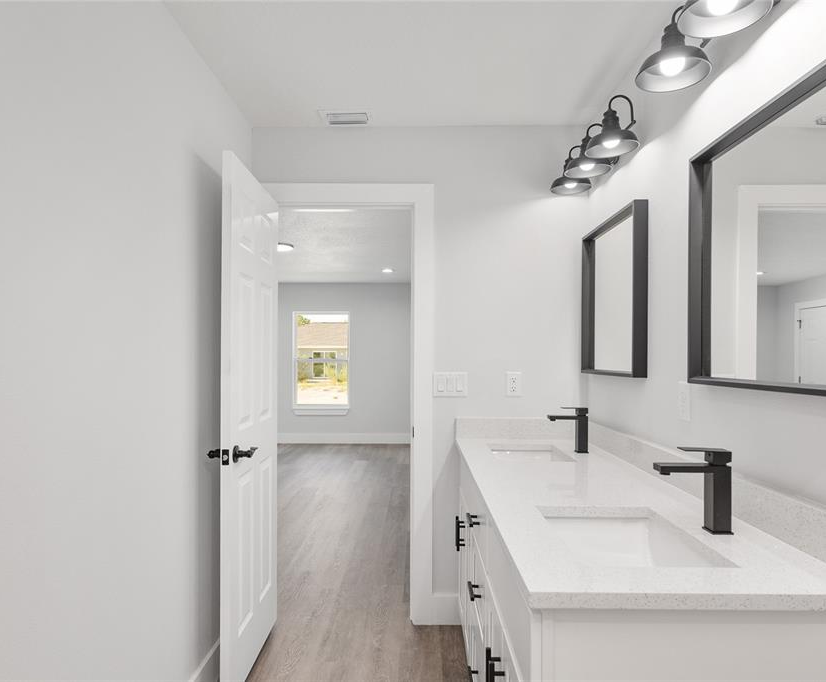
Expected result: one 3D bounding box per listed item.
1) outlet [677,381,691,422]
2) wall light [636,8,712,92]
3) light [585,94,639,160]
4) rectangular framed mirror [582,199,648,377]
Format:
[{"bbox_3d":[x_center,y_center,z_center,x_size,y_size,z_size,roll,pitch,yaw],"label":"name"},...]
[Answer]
[{"bbox_3d":[0.838,0.187,1.678,0.010,0.116,0.073,0,-1,0],"label":"outlet"},{"bbox_3d":[0.748,-0.848,1.525,0.212,0.210,0.194,0,-1,1],"label":"wall light"},{"bbox_3d":[0.720,-0.786,1.945,0.197,0.195,0.187,0,-1,0],"label":"light"},{"bbox_3d":[0.819,-0.176,2.236,0.052,0.635,0.589,0,-1,0],"label":"rectangular framed mirror"}]

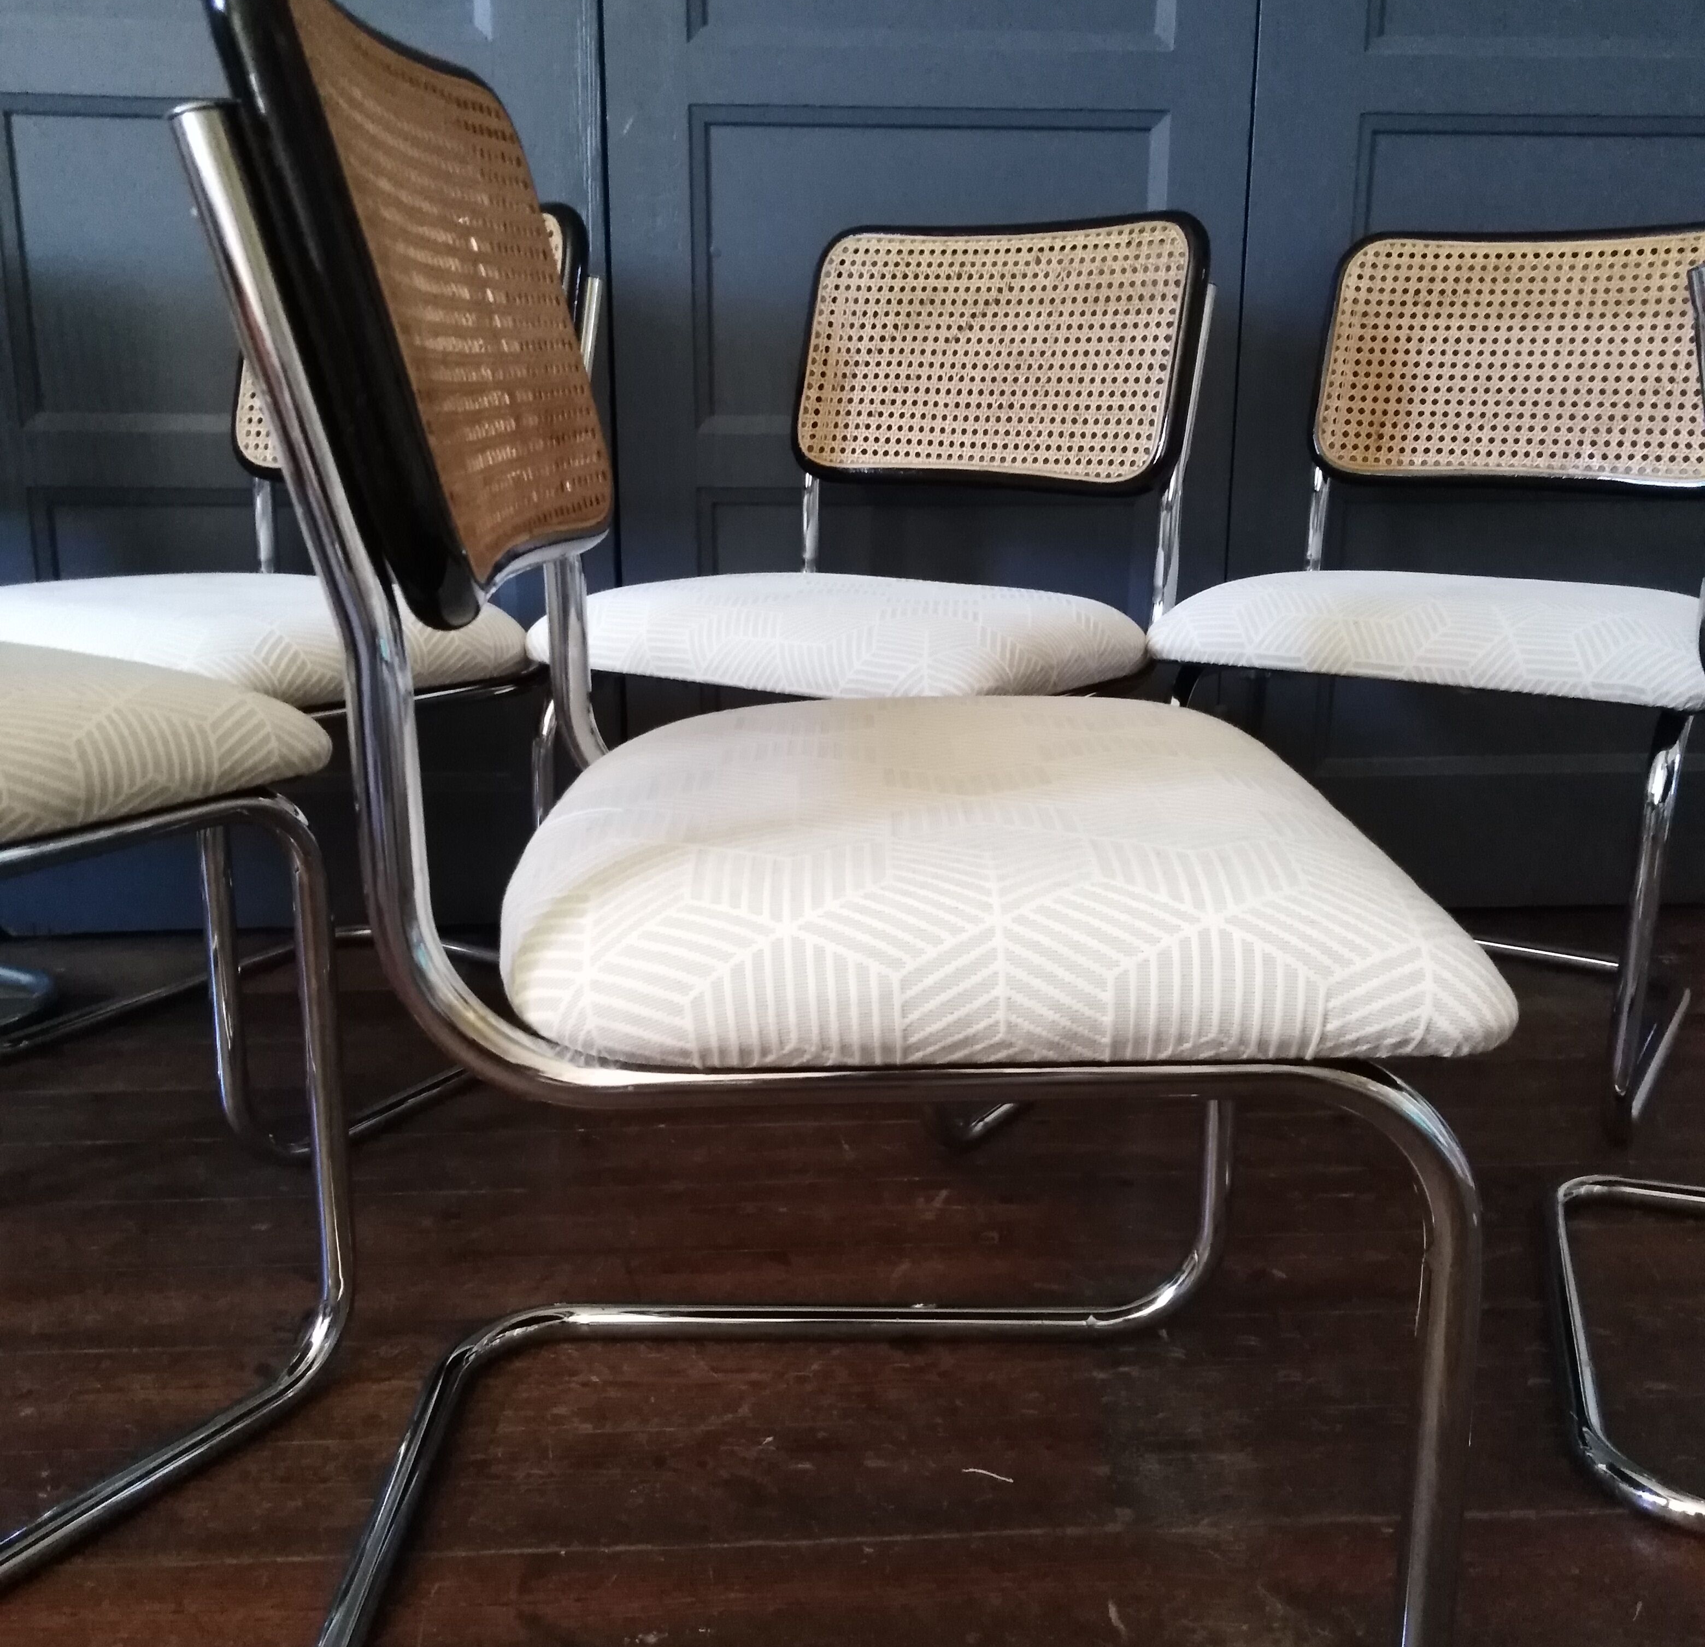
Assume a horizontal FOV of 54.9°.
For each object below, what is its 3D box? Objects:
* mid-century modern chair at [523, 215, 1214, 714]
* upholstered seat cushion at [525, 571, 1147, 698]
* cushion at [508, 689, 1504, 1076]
[{"bbox_3d":[0.034,-0.178,1.597,0.470,0.813,0.550,10,17,33],"label":"mid-century modern chair"},{"bbox_3d":[-0.001,-0.185,1.543,0.470,0.086,0.427,10,17,33],"label":"upholstered seat cushion"},{"bbox_3d":[0.062,-0.004,0.838,0.427,0.086,0.470,0,14,-1],"label":"cushion"}]

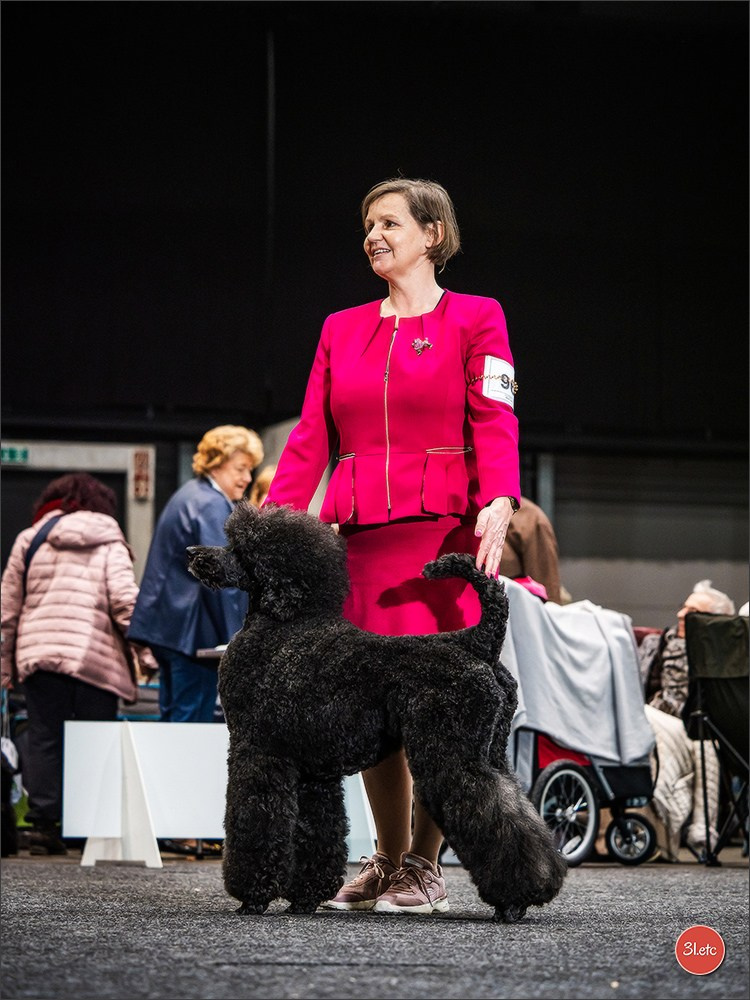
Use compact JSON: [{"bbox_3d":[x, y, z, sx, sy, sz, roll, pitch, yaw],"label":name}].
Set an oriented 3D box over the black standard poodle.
[{"bbox_3d":[-0.005,0.472,8.110,0.870,0.935,0.300,-1,-4,20],"label":"black standard poodle"}]

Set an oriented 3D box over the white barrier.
[{"bbox_3d":[-0.473,0.969,11.800,1.100,0.485,0.220,1,-4,-10],"label":"white barrier"}]

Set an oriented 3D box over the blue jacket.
[{"bbox_3d":[-0.665,0.242,13.100,0.470,0.655,0.480,0,-4,5],"label":"blue jacket"}]

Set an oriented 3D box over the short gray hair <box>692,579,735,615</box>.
[{"bbox_3d":[1.263,0.375,13.350,0.165,0.160,0.155,2,-4,-15],"label":"short gray hair"}]

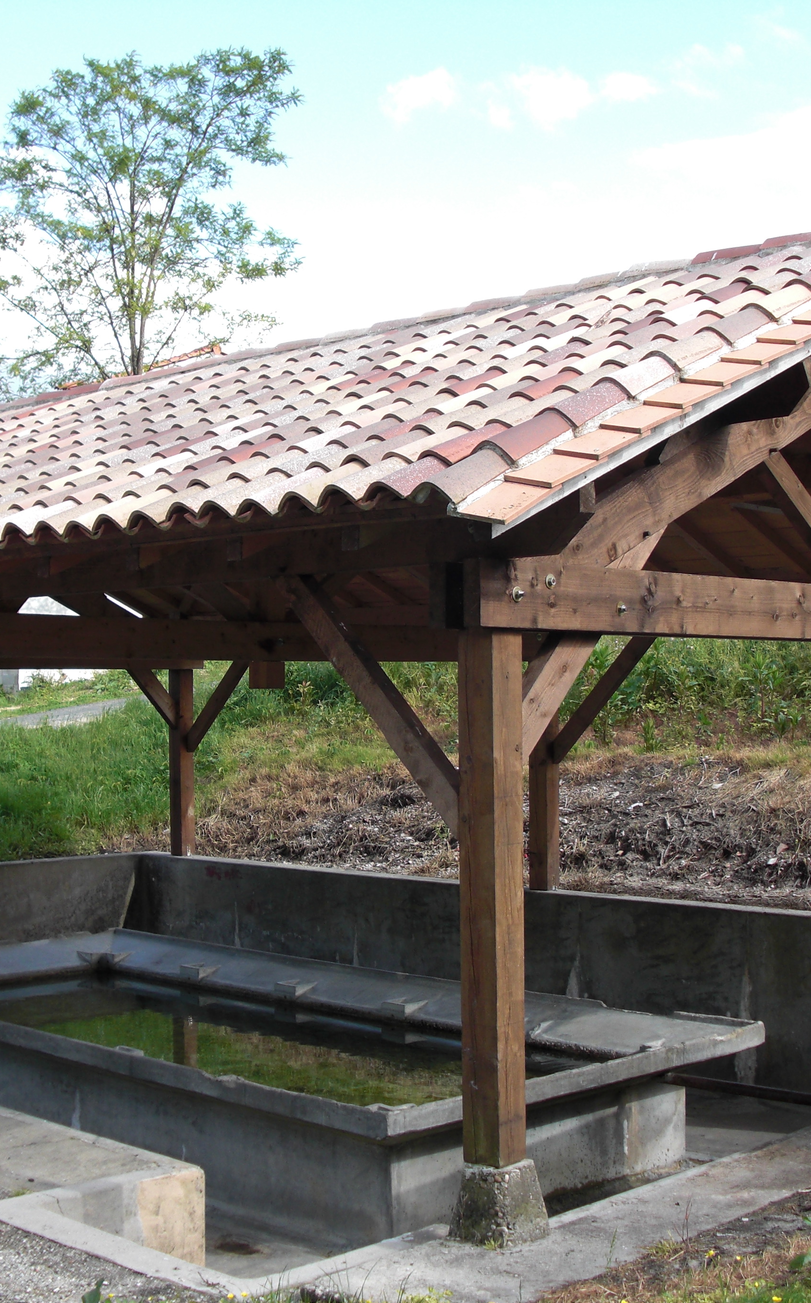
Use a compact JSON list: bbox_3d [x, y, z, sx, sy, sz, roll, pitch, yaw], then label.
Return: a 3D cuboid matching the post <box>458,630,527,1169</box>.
[{"bbox_3d":[0.309,0.824,6.296,0.149,1.889,0.149,1,-2,-45],"label":"post"}]

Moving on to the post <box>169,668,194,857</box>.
[{"bbox_3d":[-1.917,0.934,15.537,0.149,1.637,0.149,1,-2,-45],"label":"post"}]

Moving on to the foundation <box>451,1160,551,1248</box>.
[{"bbox_3d":[0.317,1.891,6.270,0.238,0.245,0.231,1,-2,-45],"label":"foundation"}]

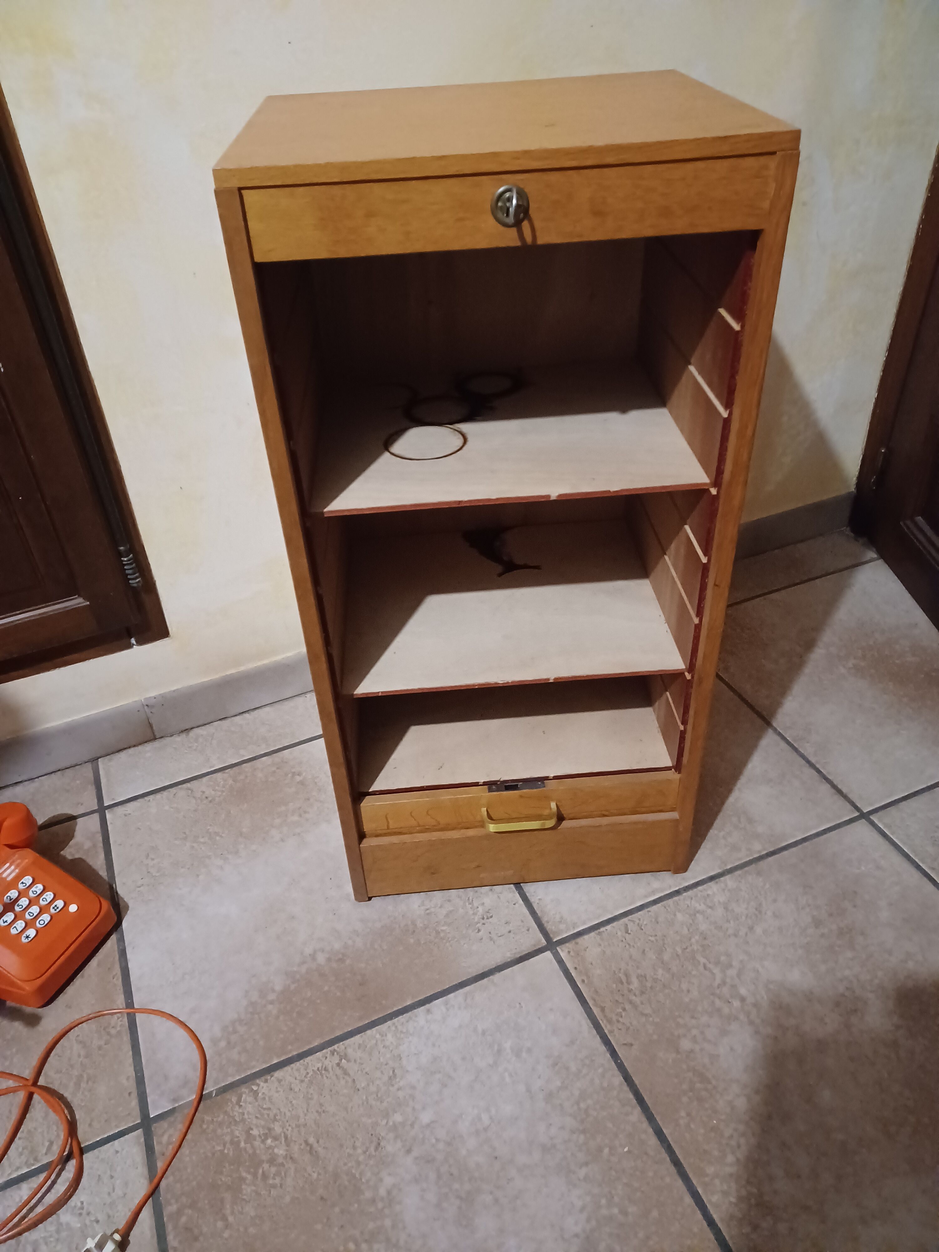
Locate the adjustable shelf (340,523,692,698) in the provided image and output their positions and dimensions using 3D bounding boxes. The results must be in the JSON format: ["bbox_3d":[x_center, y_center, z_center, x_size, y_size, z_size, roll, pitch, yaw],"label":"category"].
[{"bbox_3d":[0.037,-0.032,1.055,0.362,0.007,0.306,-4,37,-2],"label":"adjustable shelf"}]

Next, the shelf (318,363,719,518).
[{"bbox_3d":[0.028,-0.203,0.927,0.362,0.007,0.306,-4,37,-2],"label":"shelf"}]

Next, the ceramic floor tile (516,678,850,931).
[{"bbox_3d":[0.210,0.187,1.267,0.446,0.010,0.446,-17,39,-17],"label":"ceramic floor tile"}]

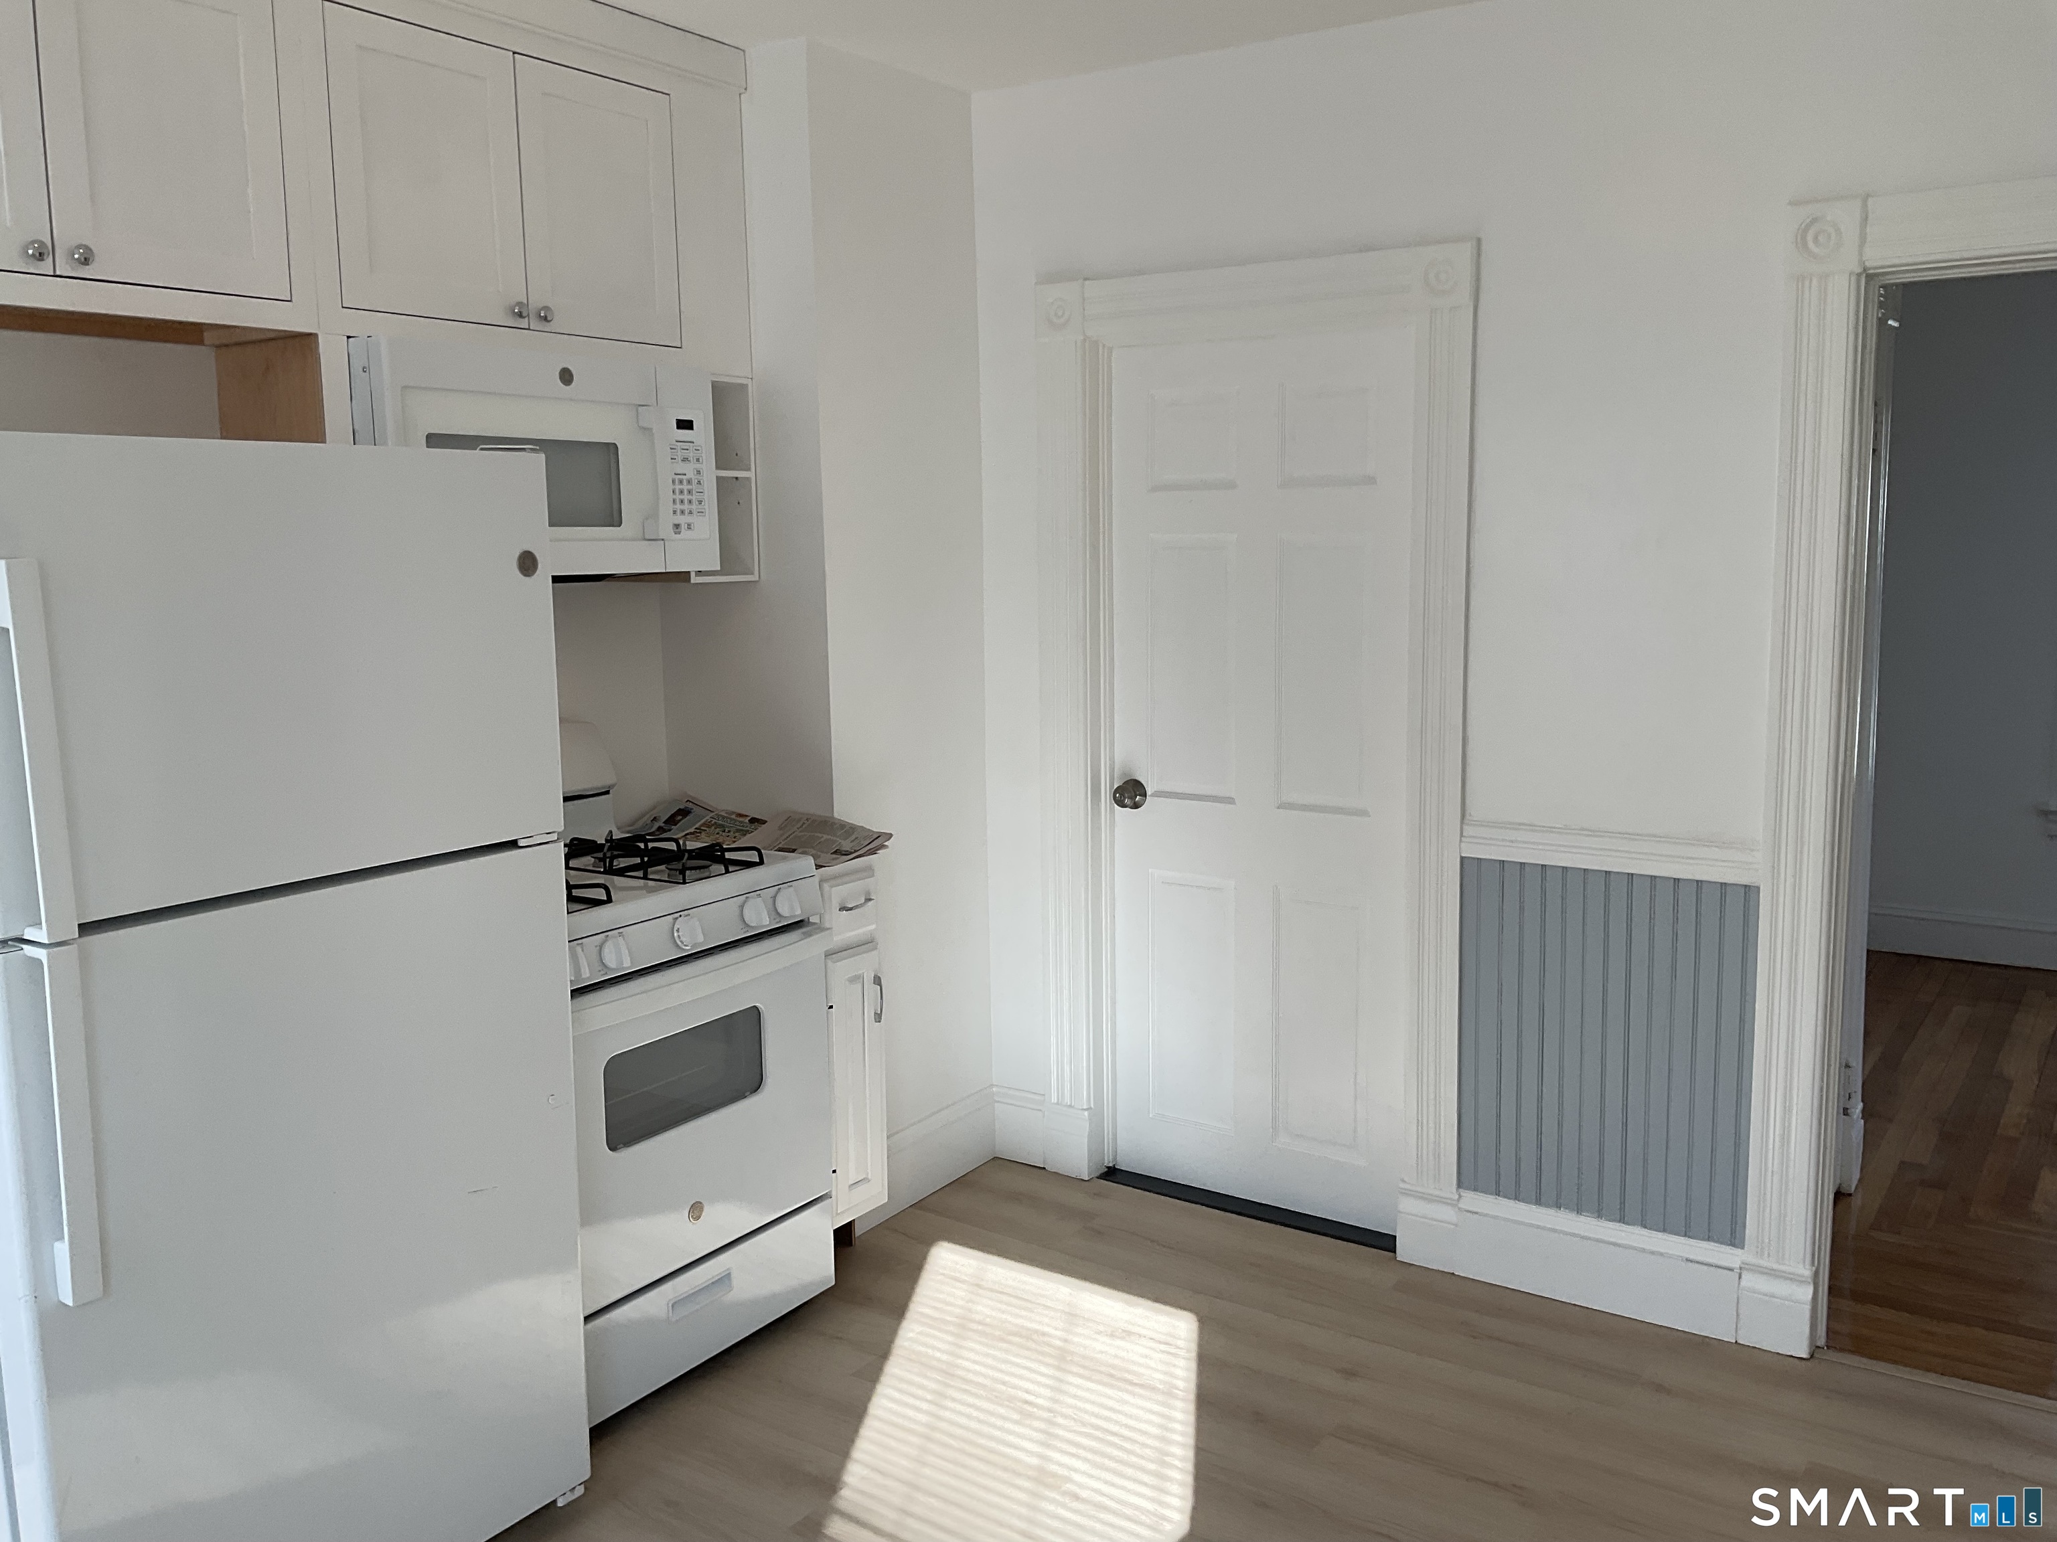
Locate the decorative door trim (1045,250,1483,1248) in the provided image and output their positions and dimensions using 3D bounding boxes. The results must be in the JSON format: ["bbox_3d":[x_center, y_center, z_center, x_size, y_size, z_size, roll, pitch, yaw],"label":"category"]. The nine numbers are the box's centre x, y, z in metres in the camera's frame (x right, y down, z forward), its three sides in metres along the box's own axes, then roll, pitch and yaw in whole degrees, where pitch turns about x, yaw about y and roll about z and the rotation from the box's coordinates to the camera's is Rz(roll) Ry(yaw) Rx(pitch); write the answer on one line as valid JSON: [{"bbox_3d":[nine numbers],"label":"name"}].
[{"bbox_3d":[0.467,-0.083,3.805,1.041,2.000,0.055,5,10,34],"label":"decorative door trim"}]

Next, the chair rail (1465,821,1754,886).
[{"bbox_3d":[1.125,0.157,3.360,0.573,0.075,0.032,5,10,34],"label":"chair rail"}]

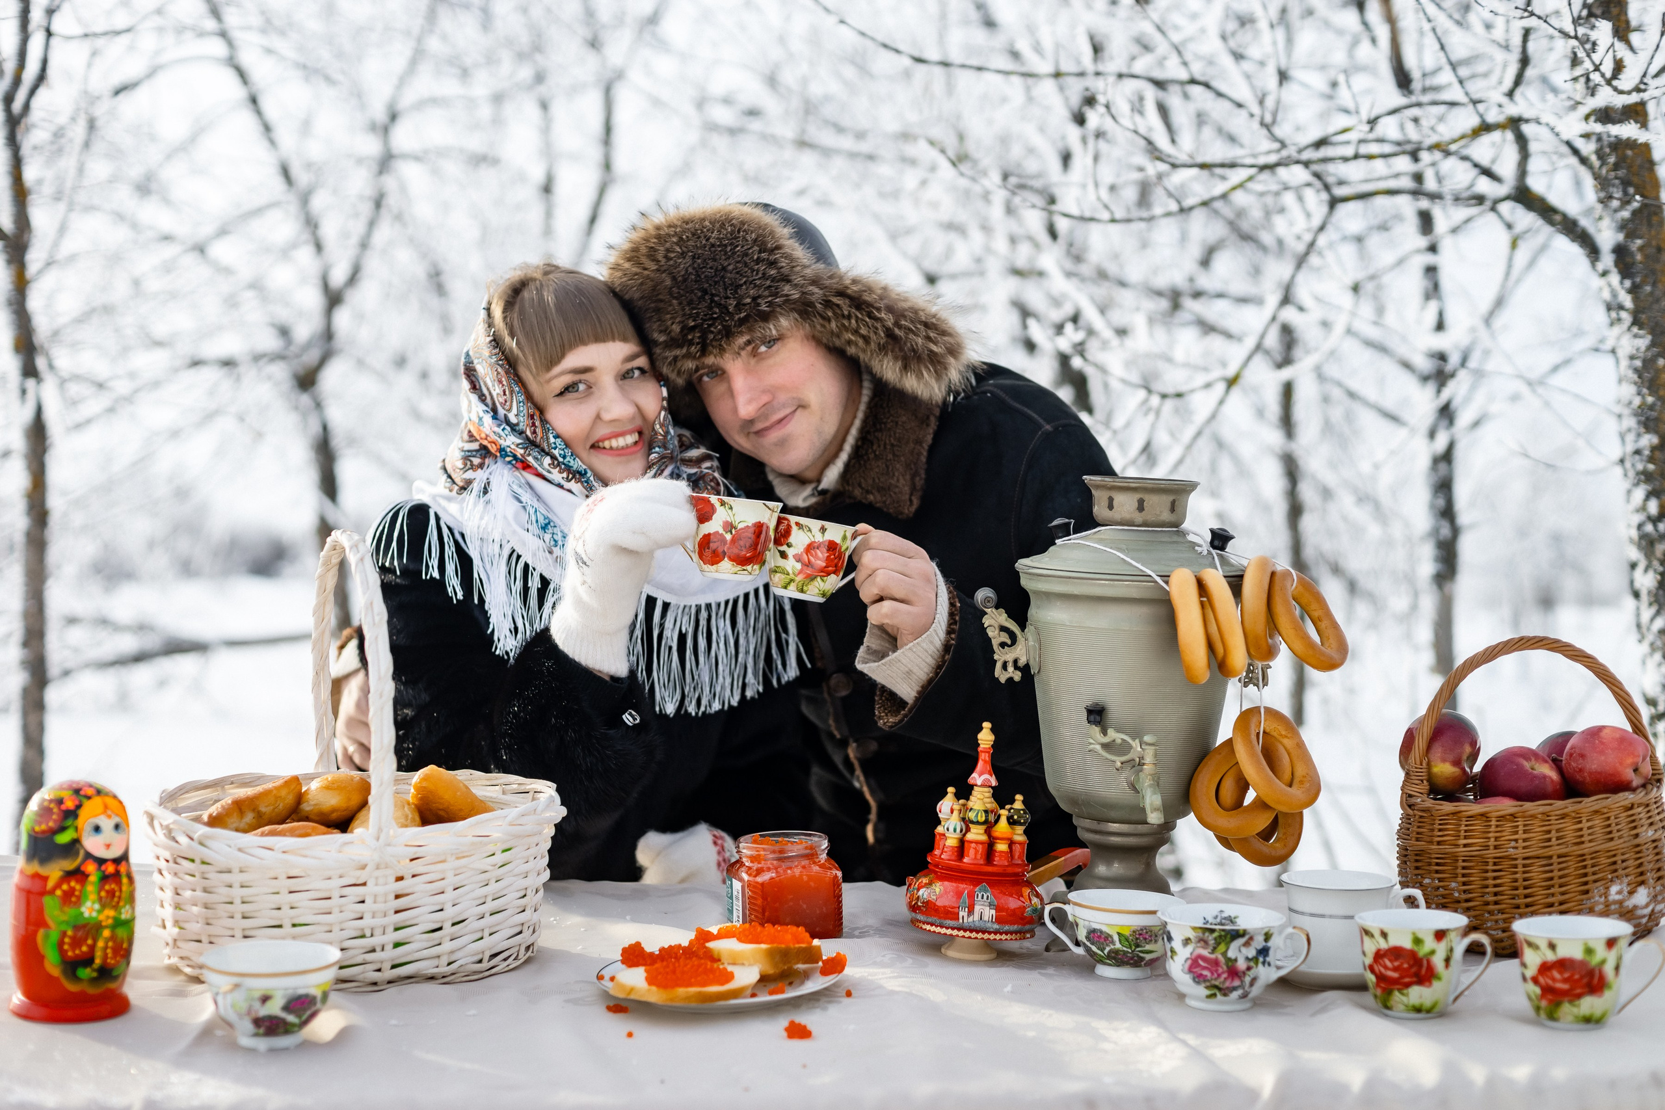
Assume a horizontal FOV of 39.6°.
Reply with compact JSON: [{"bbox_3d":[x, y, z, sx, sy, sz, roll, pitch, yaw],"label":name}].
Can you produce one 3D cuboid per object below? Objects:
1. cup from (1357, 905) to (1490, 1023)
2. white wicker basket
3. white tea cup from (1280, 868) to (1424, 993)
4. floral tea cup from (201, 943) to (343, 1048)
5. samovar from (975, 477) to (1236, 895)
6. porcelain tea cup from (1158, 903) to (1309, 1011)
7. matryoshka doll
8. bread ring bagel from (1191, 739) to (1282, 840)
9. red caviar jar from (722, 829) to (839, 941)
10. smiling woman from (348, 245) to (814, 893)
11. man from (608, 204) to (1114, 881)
[{"bbox_3d":[0.434,0.302,1.687,0.101,0.069,0.081,1,2,29],"label":"cup"},{"bbox_3d":[-0.389,0.160,1.878,0.335,0.345,0.260,0,2,-13],"label":"white wicker basket"},{"bbox_3d":[0.417,0.301,1.852,0.115,0.078,0.091,1,2,0],"label":"white tea cup"},{"bbox_3d":[-0.395,0.310,1.604,0.094,0.058,0.112,0,2,10],"label":"floral tea cup"},{"bbox_3d":[0.257,0.131,1.972,0.262,0.390,0.225,0,2,-6],"label":"samovar"},{"bbox_3d":[0.305,0.304,1.761,0.115,0.073,0.097,1,2,0],"label":"porcelain tea cup"},{"bbox_3d":[-0.562,0.252,1.702,0.087,0.168,0.087,2,3,37],"label":"matryoshka doll"},{"bbox_3d":[0.347,0.197,1.970,0.092,0.092,0.024,0,7,-13],"label":"bread ring bagel"},{"bbox_3d":[-0.041,0.288,2.017,0.086,0.080,0.086,0,2,-16],"label":"red caviar jar"},{"bbox_3d":[-0.235,0.369,2.235,0.560,1.310,0.660,-1,2,-15],"label":"smiling woman"},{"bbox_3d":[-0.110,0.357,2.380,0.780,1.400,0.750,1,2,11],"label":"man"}]

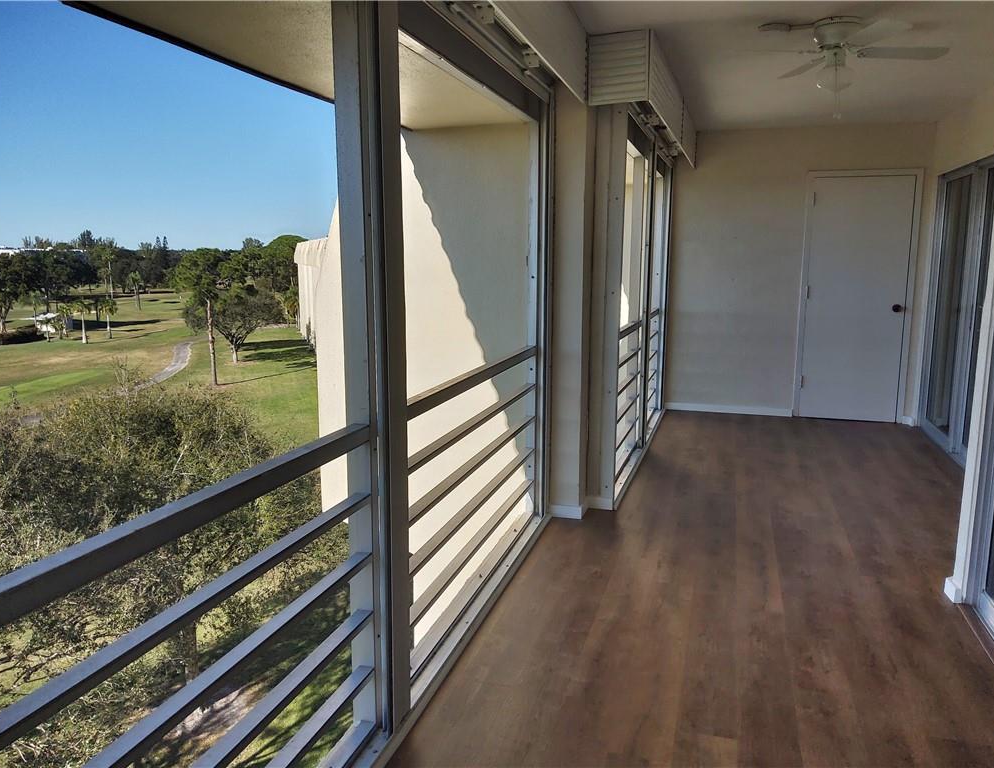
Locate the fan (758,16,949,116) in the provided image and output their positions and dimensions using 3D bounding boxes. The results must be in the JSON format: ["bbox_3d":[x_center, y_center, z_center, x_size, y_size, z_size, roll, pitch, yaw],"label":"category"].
[{"bbox_3d":[1.545,-1.429,3.505,1.050,0.400,1.050,-1,10,-4],"label":"fan"}]

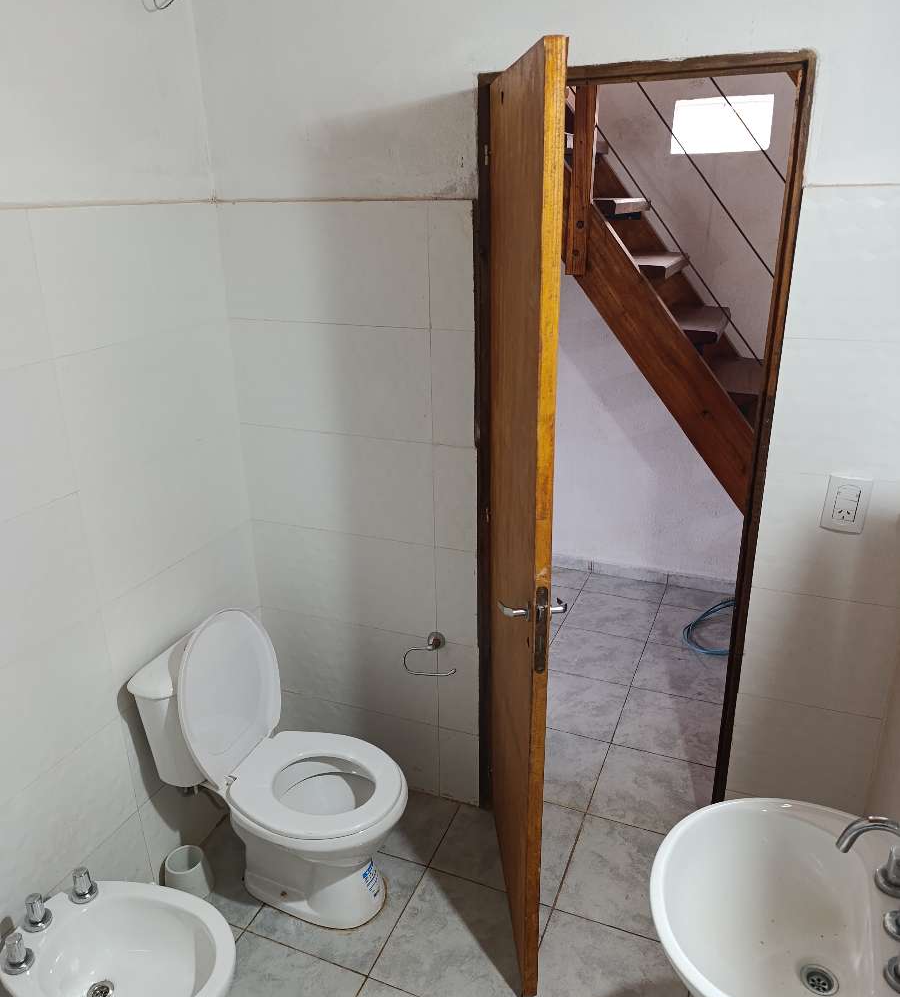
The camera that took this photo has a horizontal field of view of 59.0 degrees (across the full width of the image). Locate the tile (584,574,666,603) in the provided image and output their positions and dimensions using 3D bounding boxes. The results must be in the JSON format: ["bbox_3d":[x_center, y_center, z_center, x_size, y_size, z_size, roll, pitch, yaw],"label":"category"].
[{"bbox_3d":[0.848,0.440,3.830,0.360,0.010,0.200,7,22,22],"label":"tile"}]

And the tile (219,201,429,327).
[{"bbox_3d":[-0.335,-0.605,2.056,0.607,0.298,0.010,7,21,20],"label":"tile"}]

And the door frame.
[{"bbox_3d":[0.416,0.029,2.034,0.697,2.012,0.100,7,21,20],"label":"door frame"}]

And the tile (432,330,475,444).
[{"bbox_3d":[0.011,-0.286,2.033,0.122,0.298,0.010,7,21,20],"label":"tile"}]

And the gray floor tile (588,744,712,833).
[{"bbox_3d":[0.655,0.931,2.522,0.361,0.010,0.361,7,22,21],"label":"gray floor tile"}]

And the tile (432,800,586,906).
[{"bbox_3d":[0.181,1.007,2.337,0.361,0.010,0.361,7,22,21],"label":"tile"}]

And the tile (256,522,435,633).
[{"bbox_3d":[-0.316,0.238,2.369,0.604,0.298,0.010,7,22,20],"label":"tile"}]

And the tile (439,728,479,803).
[{"bbox_3d":[0.032,0.819,2.437,0.120,0.267,0.010,7,21,20],"label":"tile"}]

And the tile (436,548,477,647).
[{"bbox_3d":[0.020,0.280,2.250,0.122,0.298,0.010,7,22,21],"label":"tile"}]

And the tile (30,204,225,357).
[{"bbox_3d":[-0.726,-0.534,1.891,0.010,0.295,0.617,7,22,20],"label":"tile"}]

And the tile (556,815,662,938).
[{"bbox_3d":[0.515,1.054,2.212,0.363,0.010,0.368,7,22,21],"label":"tile"}]

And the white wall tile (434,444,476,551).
[{"bbox_3d":[0.018,-0.006,2.134,0.126,0.298,0.010,7,21,20],"label":"white wall tile"}]

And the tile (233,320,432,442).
[{"bbox_3d":[-0.330,-0.323,2.171,0.608,0.298,0.010,7,22,21],"label":"tile"}]

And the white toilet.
[{"bbox_3d":[-0.402,0.691,2.061,0.650,0.800,0.420,8,22,23],"label":"white toilet"}]

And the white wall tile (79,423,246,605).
[{"bbox_3d":[-0.718,0.021,2.096,0.010,0.295,0.617,7,22,20],"label":"white wall tile"}]

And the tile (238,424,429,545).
[{"bbox_3d":[-0.320,-0.042,2.266,0.604,0.298,0.010,7,22,20],"label":"tile"}]

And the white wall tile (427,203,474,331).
[{"bbox_3d":[0.007,-0.561,1.937,0.122,0.298,0.010,7,22,21],"label":"white wall tile"}]

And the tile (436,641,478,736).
[{"bbox_3d":[0.024,0.559,2.354,0.122,0.298,0.010,7,22,21],"label":"tile"}]

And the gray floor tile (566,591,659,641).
[{"bbox_3d":[0.739,0.531,3.587,0.360,0.010,0.364,7,22,22],"label":"gray floor tile"}]

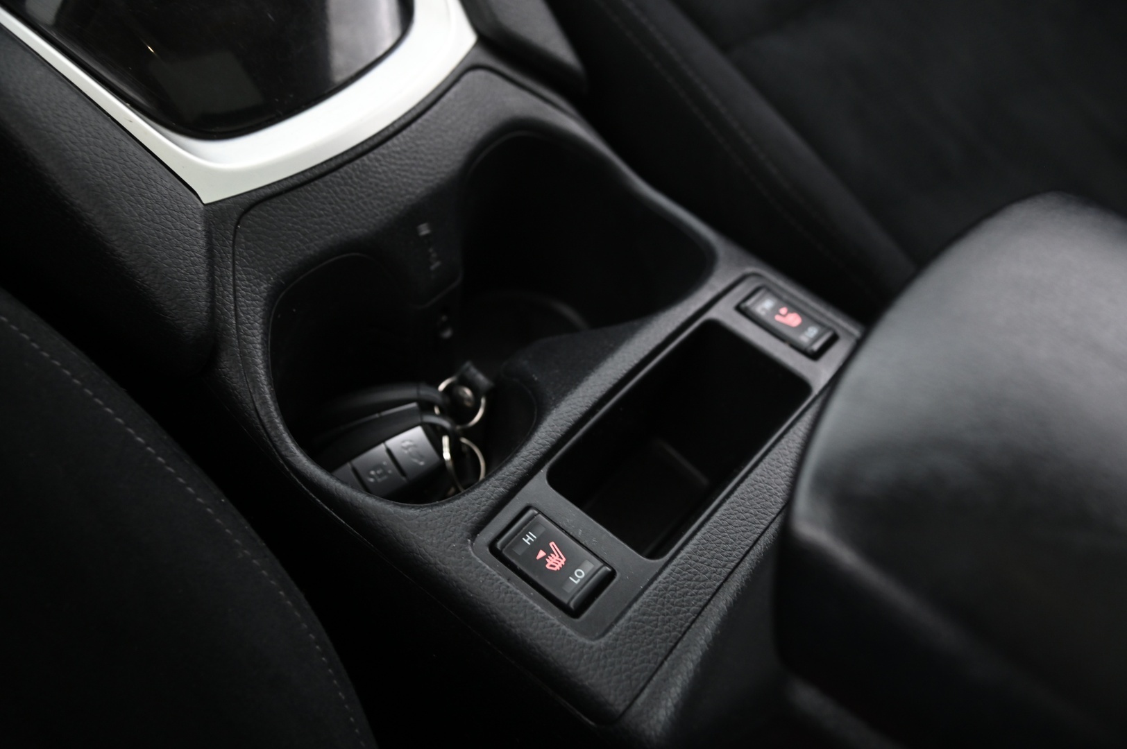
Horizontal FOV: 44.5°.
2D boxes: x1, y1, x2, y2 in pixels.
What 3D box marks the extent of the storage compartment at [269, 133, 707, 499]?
[{"bbox_3d":[-0.035,-0.004,0.545,0.106,0.074,0.198,35,50,17],"label":"storage compartment"}]

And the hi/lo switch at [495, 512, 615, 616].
[{"bbox_3d":[-0.004,0.062,0.447,0.036,0.009,0.021,35,50,17],"label":"hi/lo switch"}]

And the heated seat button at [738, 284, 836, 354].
[{"bbox_3d":[0.088,-0.020,0.543,0.036,0.009,0.021,35,50,17],"label":"heated seat button"}]

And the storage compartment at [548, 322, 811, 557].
[{"bbox_3d":[0.039,0.038,0.514,0.050,0.056,0.110,35,50,17],"label":"storage compartment"}]

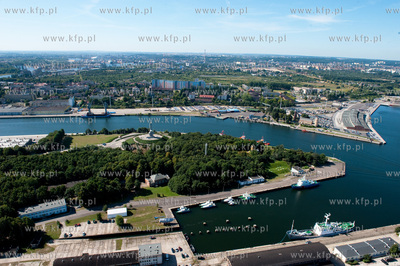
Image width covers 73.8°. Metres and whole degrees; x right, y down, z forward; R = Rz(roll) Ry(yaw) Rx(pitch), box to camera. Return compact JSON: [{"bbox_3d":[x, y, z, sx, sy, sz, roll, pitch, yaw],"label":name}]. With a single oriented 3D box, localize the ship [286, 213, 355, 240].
[{"bbox_3d":[109.775,83.708,242.767,62.500,21.500,11.000,-2,17,-11],"label":"ship"}]

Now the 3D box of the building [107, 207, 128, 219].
[{"bbox_3d":[-81.346,78.819,263.812,18.400,5.300,8.500,-4,18,-17],"label":"building"}]

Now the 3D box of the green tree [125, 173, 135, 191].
[{"bbox_3d":[-83.499,57.576,314.728,9.000,16.000,9.000,1,17,0],"label":"green tree"}]

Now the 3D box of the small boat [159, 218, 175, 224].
[{"bbox_3d":[-27.569,74.445,224.600,13.300,3.800,3.900,-2,17,-11],"label":"small boat"}]

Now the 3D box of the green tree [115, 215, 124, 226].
[{"bbox_3d":[-75.194,80.992,248.632,7.800,10.300,7.800,1,17,0],"label":"green tree"}]

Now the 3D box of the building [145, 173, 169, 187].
[{"bbox_3d":[-45.661,50.546,294.111,22.500,9.300,15.000,-6,18,-24],"label":"building"}]

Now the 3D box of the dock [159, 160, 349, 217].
[{"bbox_3d":[86.403,63.099,337.351,284.000,3.500,50.000,-6,18,-22],"label":"dock"}]

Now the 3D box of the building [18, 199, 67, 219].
[{"bbox_3d":[-153.567,76.054,261.559,40.000,8.800,11.500,-8,19,-27],"label":"building"}]

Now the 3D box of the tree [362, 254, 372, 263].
[{"bbox_3d":[117.650,88.255,186.893,5.700,6.000,5.700,1,17,0],"label":"tree"}]

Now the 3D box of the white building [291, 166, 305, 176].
[{"bbox_3d":[133.544,52.744,362.662,13.000,6.500,9.500,-8,19,-28],"label":"white building"}]

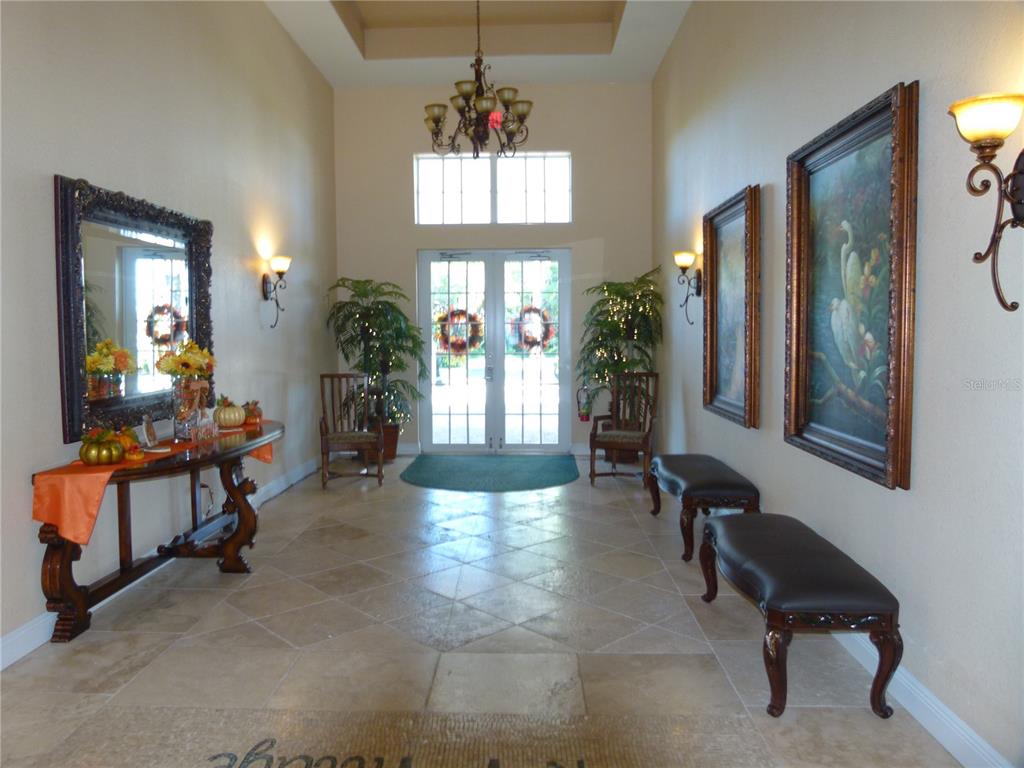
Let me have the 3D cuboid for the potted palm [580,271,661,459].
[{"bbox_3d":[1.165,-0.187,8.152,0.920,2.130,0.920,-1,4,1],"label":"potted palm"}]

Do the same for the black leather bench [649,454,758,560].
[{"bbox_3d":[1.302,0.827,5.210,0.492,0.477,1.296,0,4,2],"label":"black leather bench"}]

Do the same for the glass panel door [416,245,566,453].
[{"bbox_3d":[-0.199,-0.369,8.796,1.819,2.432,0.101,0,4,2],"label":"glass panel door"}]

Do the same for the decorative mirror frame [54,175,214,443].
[{"bbox_3d":[-2.170,-0.426,4.429,0.140,1.330,1.490,-1,4,1],"label":"decorative mirror frame"}]

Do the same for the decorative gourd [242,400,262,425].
[{"bbox_3d":[-1.830,0.199,5.224,0.140,0.160,0.140,-2,4,-19],"label":"decorative gourd"}]

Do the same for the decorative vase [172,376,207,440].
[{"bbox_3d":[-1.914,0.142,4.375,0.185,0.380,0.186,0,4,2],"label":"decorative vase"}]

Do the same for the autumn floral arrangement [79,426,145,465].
[{"bbox_3d":[-2.030,0.303,3.762,0.285,0.180,0.220,-3,5,-28],"label":"autumn floral arrangement"}]

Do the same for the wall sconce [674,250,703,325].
[{"bbox_3d":[1.468,-0.798,6.199,0.216,0.613,0.196,0,4,2],"label":"wall sconce"}]

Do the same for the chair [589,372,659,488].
[{"bbox_3d":[1.107,0.431,7.186,0.570,1.050,0.600,1,4,20],"label":"chair"}]

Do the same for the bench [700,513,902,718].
[{"bbox_3d":[1.242,0.986,3.438,0.520,0.485,1.270,-1,4,1],"label":"bench"}]

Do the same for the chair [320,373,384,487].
[{"bbox_3d":[-1.606,0.449,7.323,0.570,1.050,0.600,-2,4,-16],"label":"chair"}]

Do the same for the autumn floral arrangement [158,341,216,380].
[{"bbox_3d":[-1.952,-0.155,4.469,0.360,0.230,0.310,-3,5,-26],"label":"autumn floral arrangement"}]

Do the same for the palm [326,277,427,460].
[{"bbox_3d":[-1.493,-0.150,8.290,1.075,2.070,0.965,0,4,2],"label":"palm"}]

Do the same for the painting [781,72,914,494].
[{"bbox_3d":[1.462,-0.394,3.306,0.075,1.492,1.176,0,4,2],"label":"painting"}]

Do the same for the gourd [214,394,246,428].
[{"bbox_3d":[-1.924,0.178,5.074,0.217,0.217,0.206,0,4,2],"label":"gourd"}]

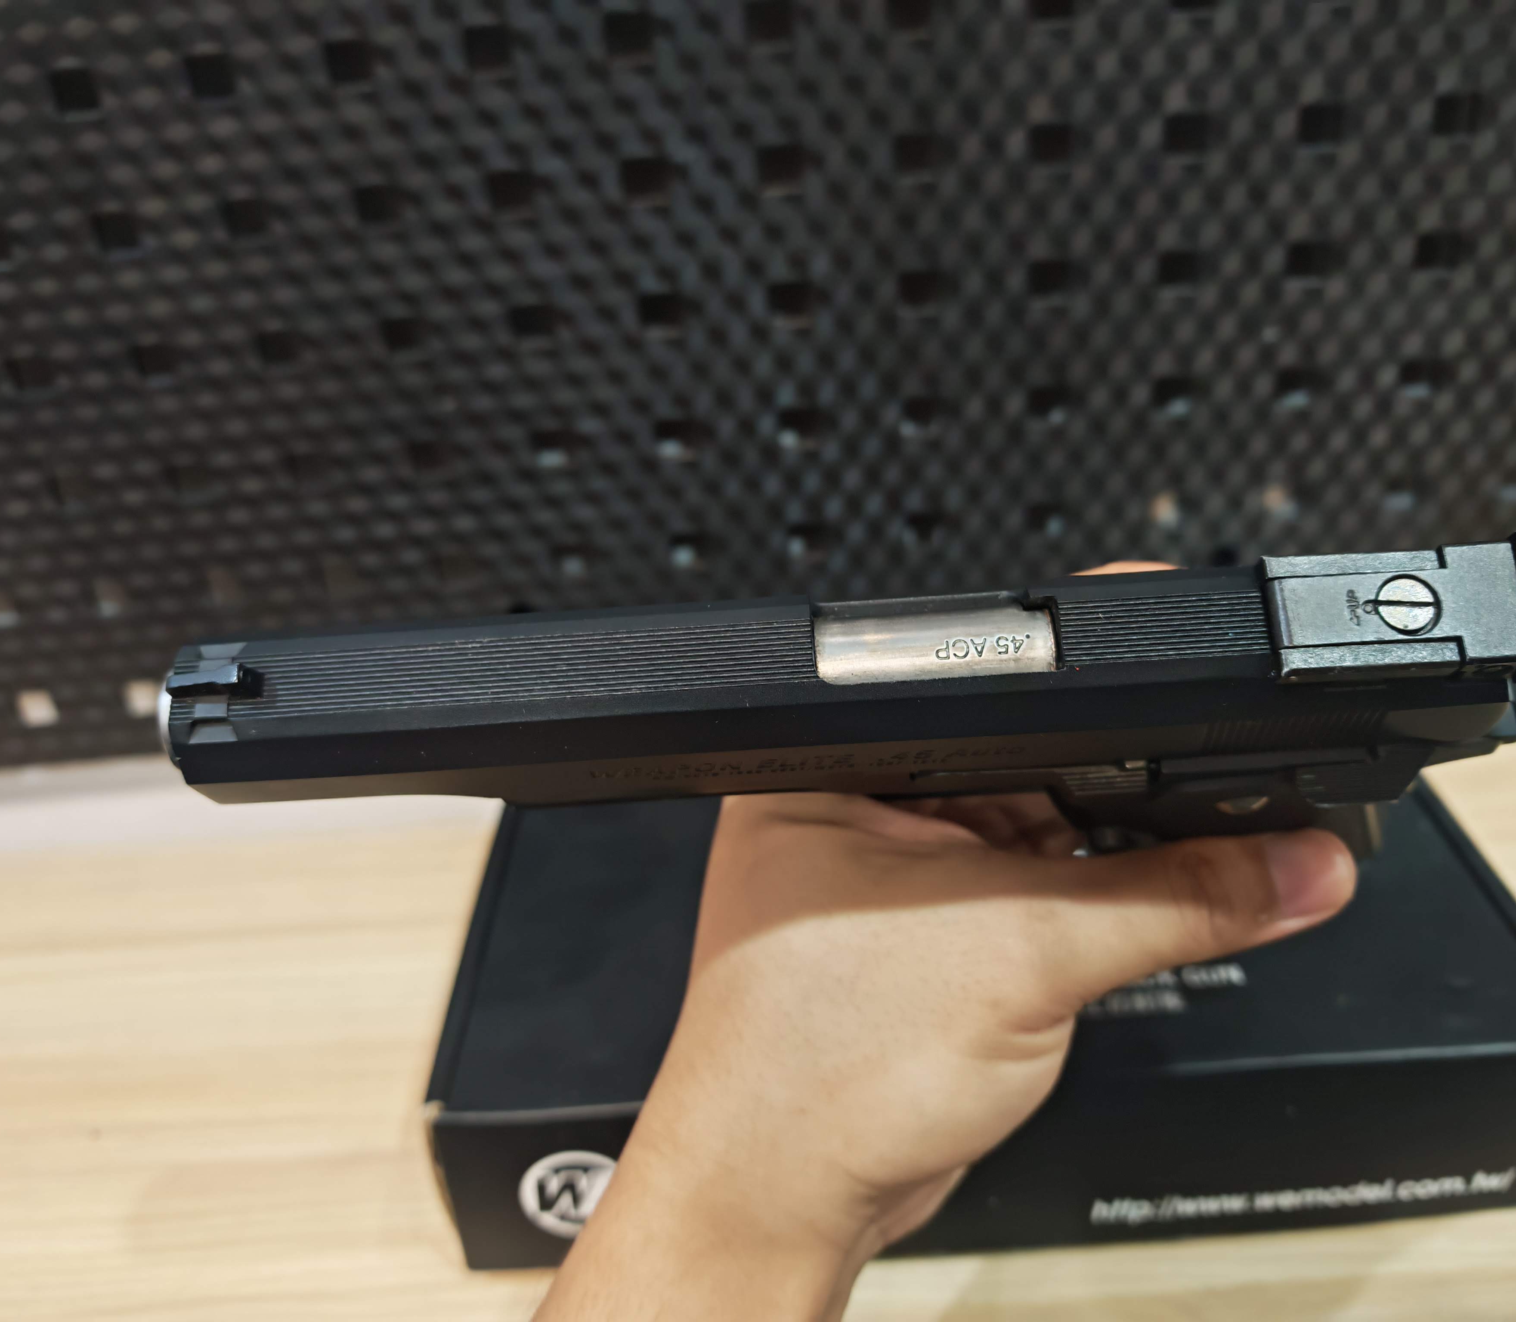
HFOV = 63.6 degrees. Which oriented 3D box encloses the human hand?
[{"bbox_3d":[0.037,0.051,0.219,0.110,0.087,0.165,10,55,27],"label":"human hand"}]

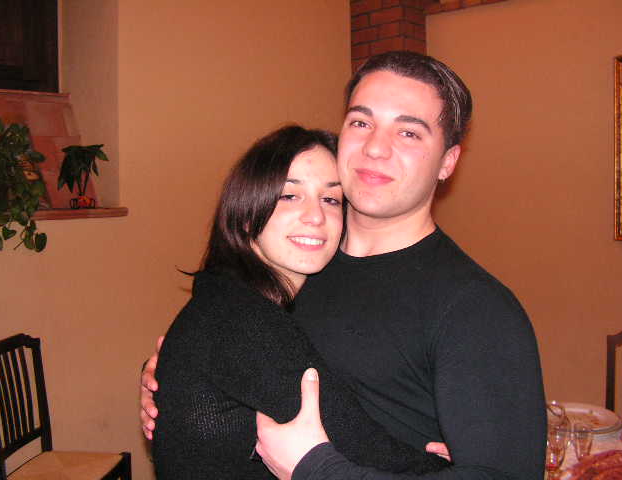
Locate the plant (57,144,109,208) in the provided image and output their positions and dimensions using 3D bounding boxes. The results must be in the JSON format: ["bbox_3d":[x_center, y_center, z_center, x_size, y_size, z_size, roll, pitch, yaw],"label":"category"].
[{"bbox_3d":[-0.954,-0.266,2.790,0.190,0.262,0.180,-2,2,-36],"label":"plant"}]

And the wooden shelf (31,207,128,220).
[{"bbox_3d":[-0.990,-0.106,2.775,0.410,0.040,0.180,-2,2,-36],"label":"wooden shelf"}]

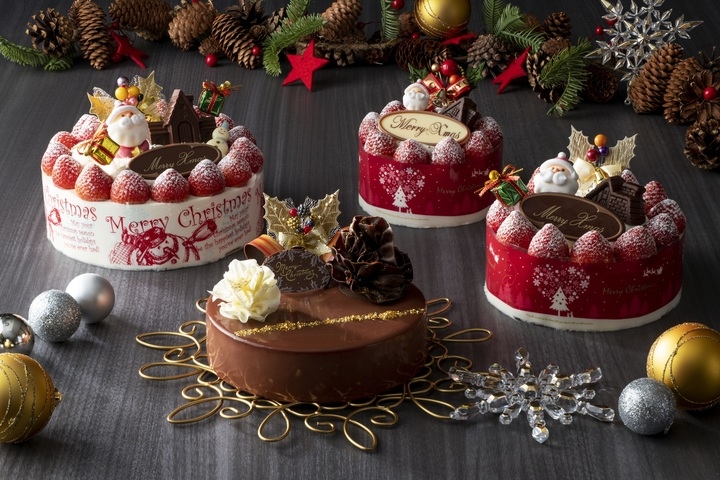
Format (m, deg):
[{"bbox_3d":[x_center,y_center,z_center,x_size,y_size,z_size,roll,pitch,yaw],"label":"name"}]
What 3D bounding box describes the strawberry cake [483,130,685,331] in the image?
[{"bbox_3d":[0.175,-0.017,1.324,0.155,0.122,0.155,1,23,4],"label":"strawberry cake"}]

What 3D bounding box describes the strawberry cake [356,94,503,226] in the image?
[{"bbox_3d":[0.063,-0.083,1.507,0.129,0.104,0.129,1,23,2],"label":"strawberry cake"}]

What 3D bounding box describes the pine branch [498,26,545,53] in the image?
[{"bbox_3d":[0.166,-0.206,1.745,0.045,0.016,0.031,-1,26,0],"label":"pine branch"}]

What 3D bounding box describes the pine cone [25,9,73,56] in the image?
[{"bbox_3d":[-0.323,-0.217,1.775,0.048,0.045,0.048,-1,26,0],"label":"pine cone"}]

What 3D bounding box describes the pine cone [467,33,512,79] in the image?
[{"bbox_3d":[0.142,-0.203,1.868,0.051,0.046,0.050,0,23,0],"label":"pine cone"}]

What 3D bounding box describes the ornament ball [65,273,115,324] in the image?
[{"bbox_3d":[-0.200,0.043,1.260,0.037,0.037,0.037,-1,26,0],"label":"ornament ball"}]

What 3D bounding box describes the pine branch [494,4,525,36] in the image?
[{"bbox_3d":[0.169,-0.248,1.919,0.036,0.038,0.036,0,23,0],"label":"pine branch"}]

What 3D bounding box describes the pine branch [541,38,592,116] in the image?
[{"bbox_3d":[0.200,-0.158,1.649,0.050,0.043,0.064,-1,26,0],"label":"pine branch"}]

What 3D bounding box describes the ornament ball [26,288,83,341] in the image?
[{"bbox_3d":[-0.225,0.056,1.257,0.039,0.039,0.039,0,23,0],"label":"ornament ball"}]

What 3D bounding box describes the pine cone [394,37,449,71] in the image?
[{"bbox_3d":[0.068,-0.208,1.891,0.060,0.038,0.040,0,23,0],"label":"pine cone"}]

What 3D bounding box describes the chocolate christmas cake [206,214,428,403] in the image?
[{"bbox_3d":[-0.031,0.037,1.216,0.157,0.097,0.157,0,23,0],"label":"chocolate christmas cake"}]

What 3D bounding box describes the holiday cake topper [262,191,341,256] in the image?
[{"bbox_3d":[-0.043,-0.012,1.234,0.056,0.047,0.022,0,23,0],"label":"holiday cake topper"}]

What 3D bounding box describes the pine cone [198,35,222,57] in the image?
[{"bbox_3d":[-0.156,-0.203,1.770,0.026,0.022,0.026,-1,26,0],"label":"pine cone"}]

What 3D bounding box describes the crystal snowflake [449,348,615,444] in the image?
[{"bbox_3d":[0.115,0.104,1.154,0.108,0.016,0.120,-1,26,0],"label":"crystal snowflake"}]

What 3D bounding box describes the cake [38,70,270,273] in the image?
[{"bbox_3d":[-0.173,-0.071,1.395,0.183,0.123,0.183,-7,27,-13],"label":"cake"}]

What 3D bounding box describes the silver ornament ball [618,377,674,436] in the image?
[{"bbox_3d":[0.189,0.109,1.117,0.038,0.038,0.038,0,26,0],"label":"silver ornament ball"}]

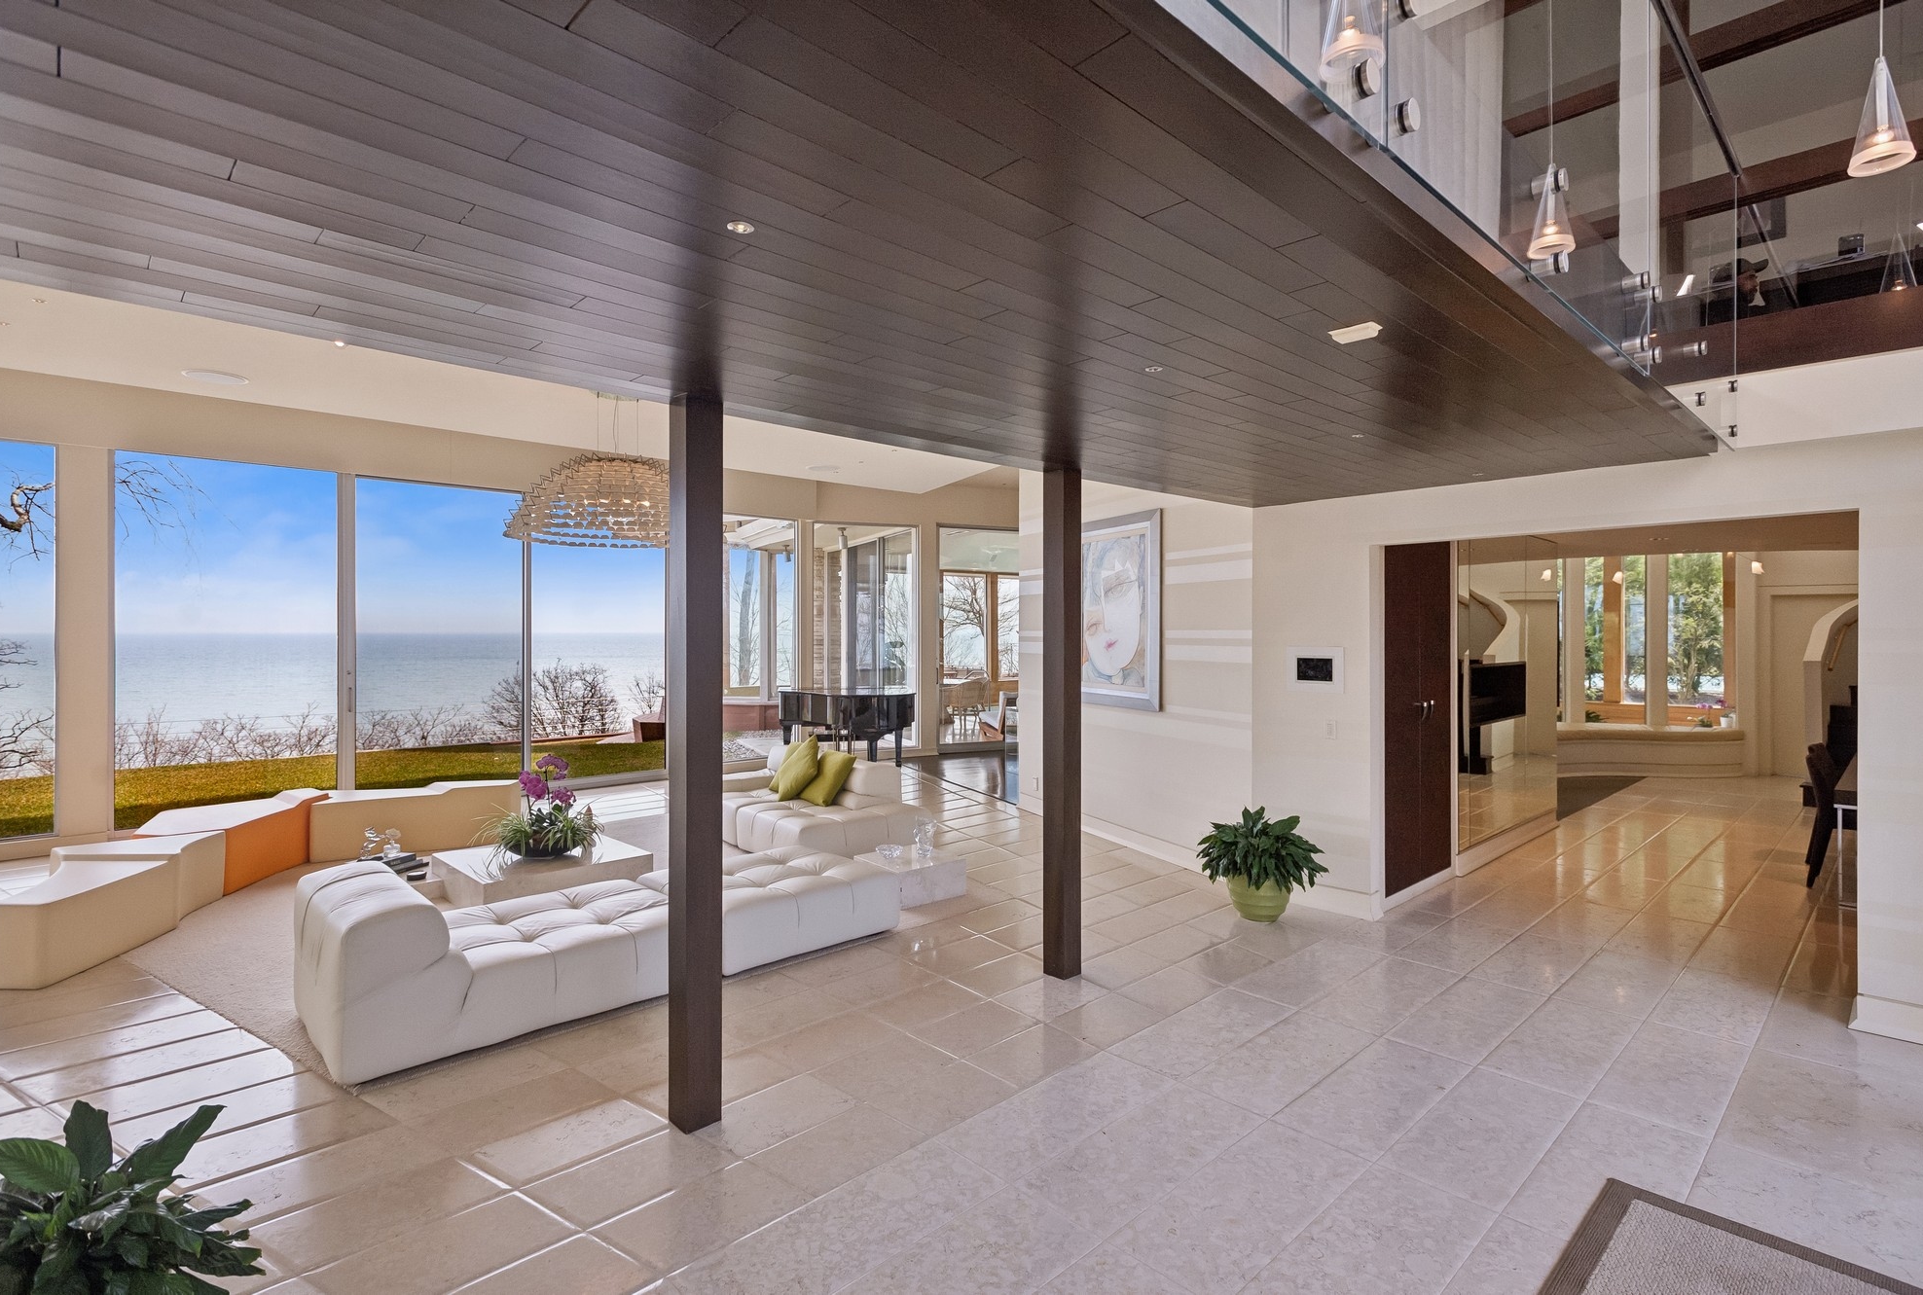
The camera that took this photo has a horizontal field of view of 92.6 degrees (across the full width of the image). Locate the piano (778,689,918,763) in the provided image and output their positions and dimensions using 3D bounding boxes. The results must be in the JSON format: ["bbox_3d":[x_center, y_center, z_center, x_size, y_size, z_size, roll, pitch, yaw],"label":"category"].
[{"bbox_3d":[-1.461,1.061,11.900,1.514,0.986,1.443,0,1,23],"label":"piano"}]

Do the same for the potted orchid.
[{"bbox_3d":[-2.861,1.070,6.303,0.774,0.686,0.704,0,1,0],"label":"potted orchid"}]

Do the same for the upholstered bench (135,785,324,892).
[{"bbox_3d":[-5.333,1.403,6.661,0.827,0.484,1.285,0,1,-3],"label":"upholstered bench"}]

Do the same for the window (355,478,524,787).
[{"bbox_3d":[-5.200,-0.072,9.224,0.106,3.098,1.528,1,1,45],"label":"window"}]

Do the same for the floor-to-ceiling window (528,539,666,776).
[{"bbox_3d":[-4.080,-0.092,10.356,0.106,3.098,1.561,1,1,45],"label":"floor-to-ceiling window"}]

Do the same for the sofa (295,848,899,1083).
[{"bbox_3d":[-1.721,1.337,4.887,2.763,0.678,0.986,-1,1,-43],"label":"sofa"}]

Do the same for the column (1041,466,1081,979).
[{"bbox_3d":[0.527,0.375,4.753,0.134,2.605,0.134,-1,1,-43],"label":"column"}]

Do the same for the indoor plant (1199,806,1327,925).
[{"bbox_3d":[1.847,1.318,5.673,0.774,0.686,0.739,0,1,0],"label":"indoor plant"}]

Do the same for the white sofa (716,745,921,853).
[{"bbox_3d":[-1.393,1.278,7.985,1.232,0.686,1.901,-1,1,-43],"label":"white sofa"}]

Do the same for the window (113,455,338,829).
[{"bbox_3d":[-6.380,-0.051,8.032,0.106,3.098,1.540,1,1,45],"label":"window"}]

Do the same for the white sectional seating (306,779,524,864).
[{"bbox_3d":[-4.469,1.381,7.651,1.478,0.493,0.669,-1,1,-28],"label":"white sectional seating"}]

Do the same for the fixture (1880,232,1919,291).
[{"bbox_3d":[4.393,-1.790,4.300,0.190,0.300,0.190,0,1,0],"label":"fixture"}]

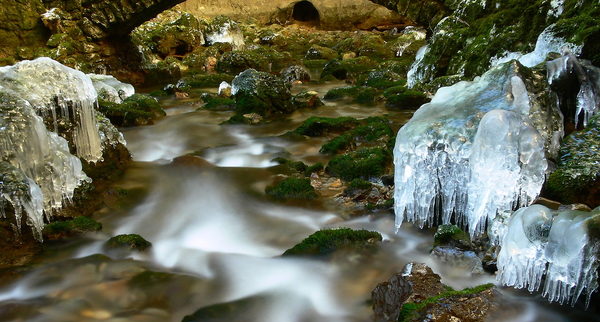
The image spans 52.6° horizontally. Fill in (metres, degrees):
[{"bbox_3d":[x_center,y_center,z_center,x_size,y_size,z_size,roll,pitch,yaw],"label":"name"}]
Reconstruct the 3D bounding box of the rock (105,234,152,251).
[{"bbox_3d":[-1.187,0.561,4.200,0.320,0.110,0.240,-1,16,0],"label":"rock"}]

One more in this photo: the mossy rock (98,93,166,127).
[{"bbox_3d":[-1.790,-0.554,6.500,0.698,0.345,0.523,-3,12,-15],"label":"mossy rock"}]

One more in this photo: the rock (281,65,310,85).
[{"bbox_3d":[-0.073,-1.398,9.800,0.484,0.316,0.387,0,12,0],"label":"rock"}]

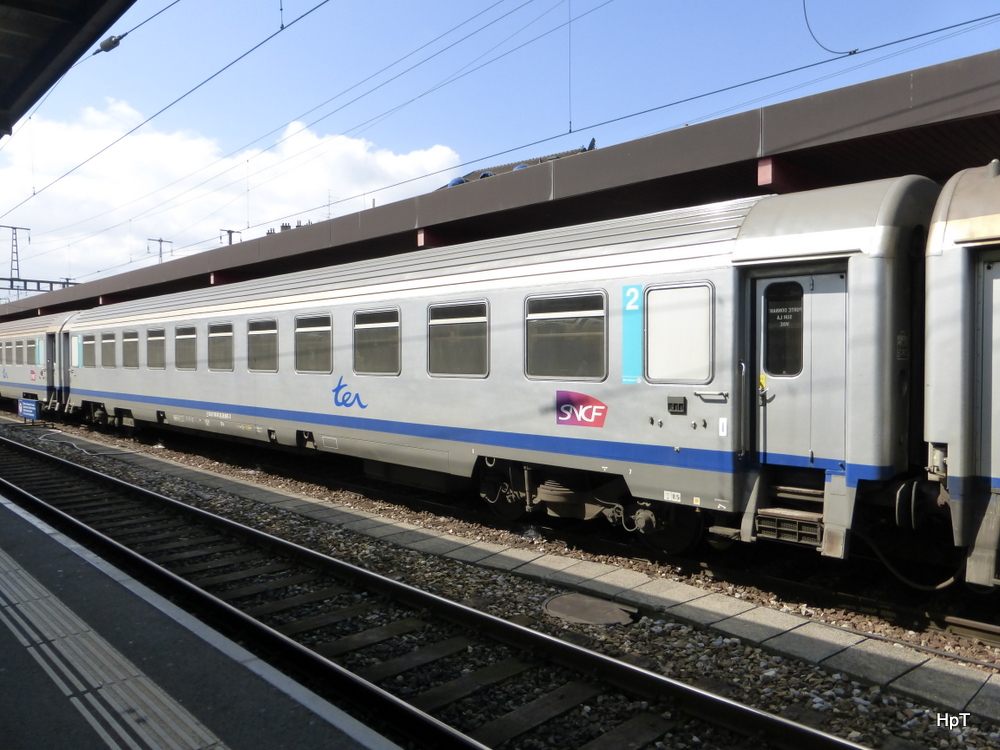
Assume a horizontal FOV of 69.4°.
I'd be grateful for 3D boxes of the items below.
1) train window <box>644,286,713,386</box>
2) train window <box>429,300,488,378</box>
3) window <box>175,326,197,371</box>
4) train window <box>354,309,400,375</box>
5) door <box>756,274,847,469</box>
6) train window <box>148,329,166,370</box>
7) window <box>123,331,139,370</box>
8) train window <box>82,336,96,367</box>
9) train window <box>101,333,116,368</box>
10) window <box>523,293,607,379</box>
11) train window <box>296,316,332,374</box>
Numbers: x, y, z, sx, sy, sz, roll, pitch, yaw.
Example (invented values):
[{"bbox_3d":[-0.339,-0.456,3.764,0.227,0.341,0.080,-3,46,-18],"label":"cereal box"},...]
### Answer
[{"bbox_3d":[1.815,-0.415,7.334,0.070,0.970,0.780,-1,2,-44],"label":"train window"},{"bbox_3d":[-0.581,-0.469,9.777,0.070,0.975,1.250,-1,2,-44],"label":"train window"},{"bbox_3d":[-7.163,-0.601,16.486,0.070,0.975,1.250,-1,2,-44],"label":"window"},{"bbox_3d":[-1.897,-0.495,11.119,0.070,0.975,1.250,-1,2,-44],"label":"train window"},{"bbox_3d":[2.739,-0.033,6.600,0.070,1.710,0.830,-1,2,-44],"label":"door"},{"bbox_3d":[-8.480,-0.628,17.828,0.070,0.975,1.250,-1,2,-44],"label":"train window"},{"bbox_3d":[-9.796,-0.655,19.170,0.070,0.975,1.250,-1,2,-44],"label":"window"},{"bbox_3d":[-12.429,-0.708,21.854,0.070,0.975,1.250,-1,2,-44],"label":"train window"},{"bbox_3d":[-11.113,-0.681,20.512,0.070,0.975,1.250,-1,2,-44],"label":"train window"},{"bbox_3d":[0.735,-0.442,8.435,0.070,0.975,1.250,-1,2,-44],"label":"window"},{"bbox_3d":[-3.214,-0.522,12.461,0.070,0.975,1.250,-1,2,-44],"label":"train window"}]

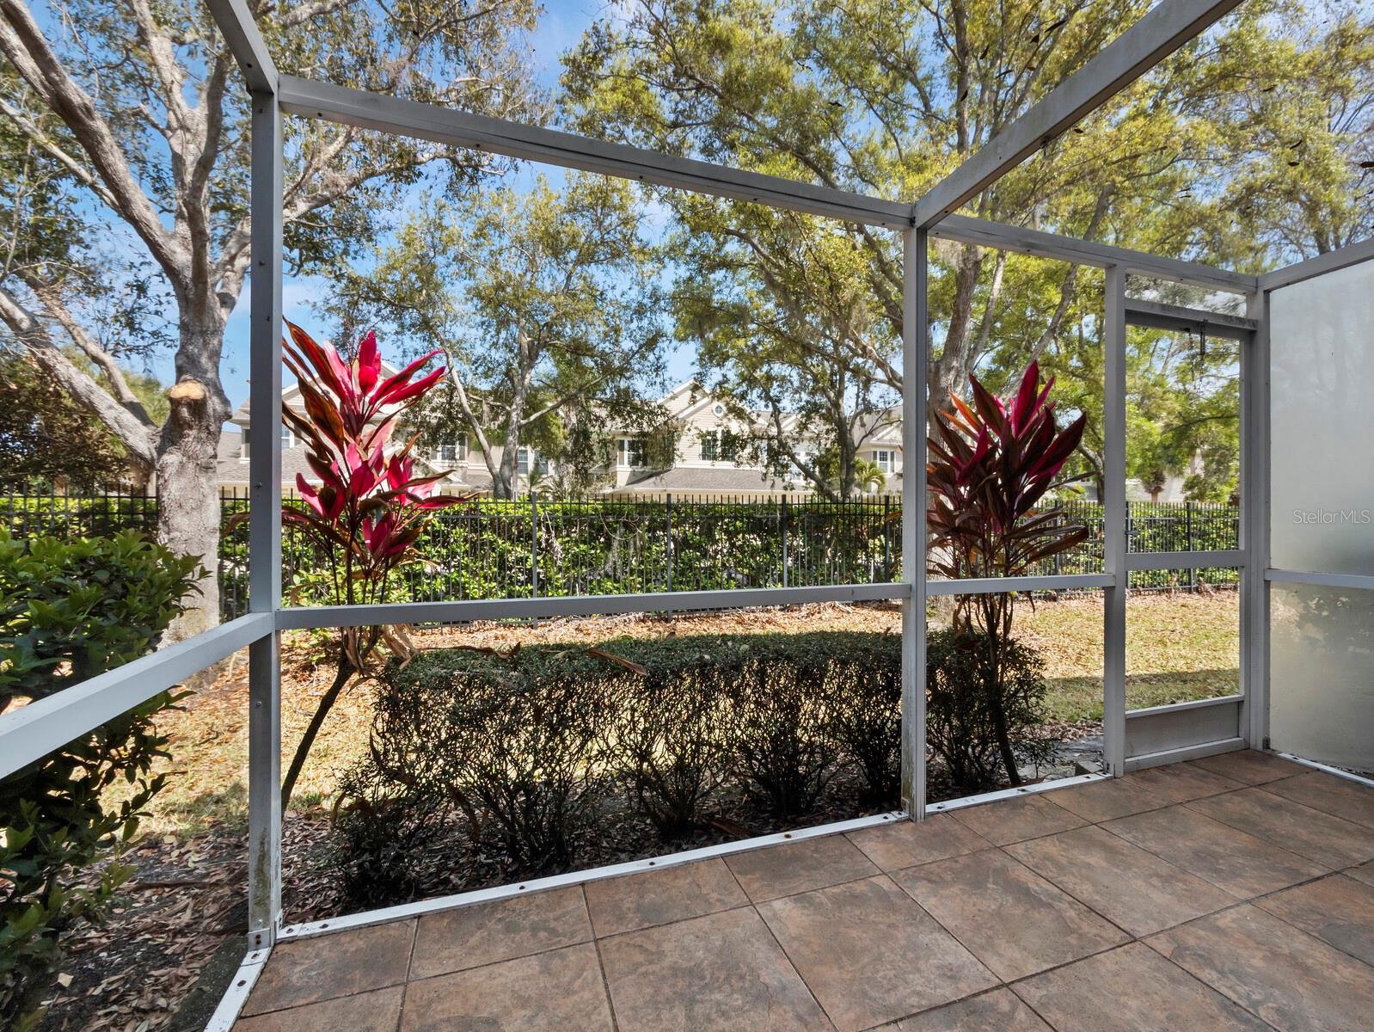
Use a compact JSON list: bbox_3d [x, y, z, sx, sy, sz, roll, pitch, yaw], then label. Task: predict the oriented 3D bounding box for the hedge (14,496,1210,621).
[{"bbox_3d":[2.200,0.640,9.250,20.000,1.750,1.000,0,0,-17],"label":"hedge"}]

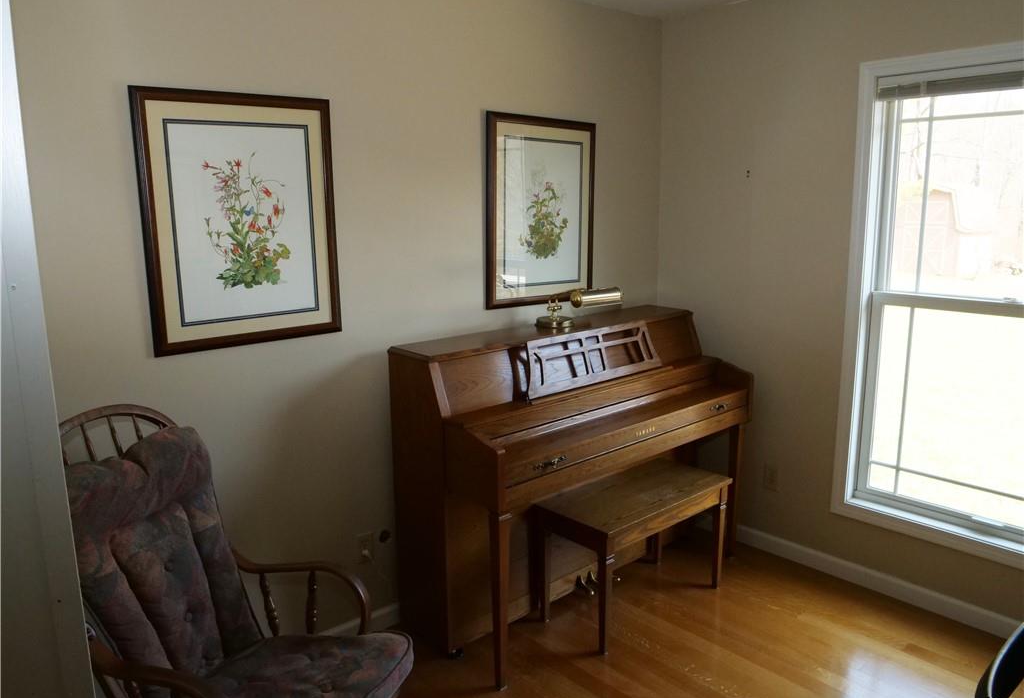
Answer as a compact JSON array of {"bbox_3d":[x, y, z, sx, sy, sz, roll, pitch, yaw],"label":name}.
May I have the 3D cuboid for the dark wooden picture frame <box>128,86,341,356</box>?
[{"bbox_3d":[-0.813,-0.386,2.177,0.592,0.748,0.025,-10,15,-40],"label":"dark wooden picture frame"}]

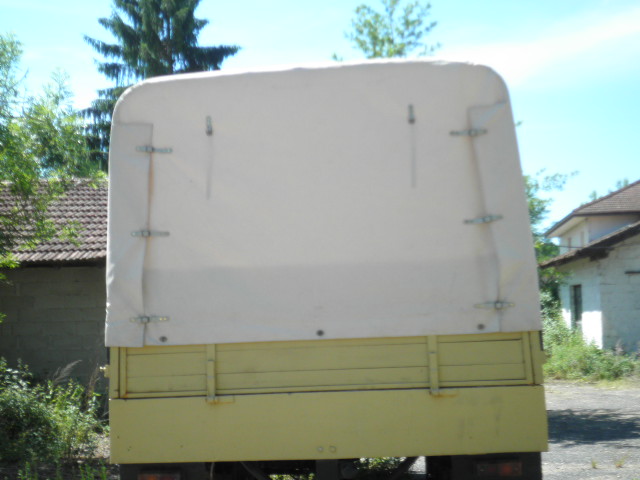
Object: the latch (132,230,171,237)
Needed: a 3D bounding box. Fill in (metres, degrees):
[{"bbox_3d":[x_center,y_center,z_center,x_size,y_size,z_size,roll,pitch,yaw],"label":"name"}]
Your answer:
[{"bbox_3d":[-0.944,-0.033,4.836,0.215,0.034,0.030,-1,-7,4],"label":"latch"}]

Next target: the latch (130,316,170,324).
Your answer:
[{"bbox_3d":[-0.935,0.438,4.778,0.218,0.034,0.030,-2,-7,4],"label":"latch"}]

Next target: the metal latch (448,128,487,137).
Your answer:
[{"bbox_3d":[0.820,-0.591,4.780,0.207,0.034,0.030,-2,-7,4],"label":"metal latch"}]

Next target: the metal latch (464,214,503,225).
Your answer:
[{"bbox_3d":[0.890,-0.110,4.716,0.211,0.034,0.030,-7,-7,3],"label":"metal latch"}]

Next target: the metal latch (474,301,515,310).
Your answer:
[{"bbox_3d":[0.936,0.352,4.657,0.215,0.034,0.030,-2,-7,4],"label":"metal latch"}]

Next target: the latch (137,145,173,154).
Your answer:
[{"bbox_3d":[-0.932,-0.508,4.894,0.207,0.034,0.030,4,-7,4],"label":"latch"}]

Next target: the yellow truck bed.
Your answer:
[{"bbox_3d":[0.127,1.036,6.175,2.350,0.649,3.000,-3,-7,4],"label":"yellow truck bed"}]

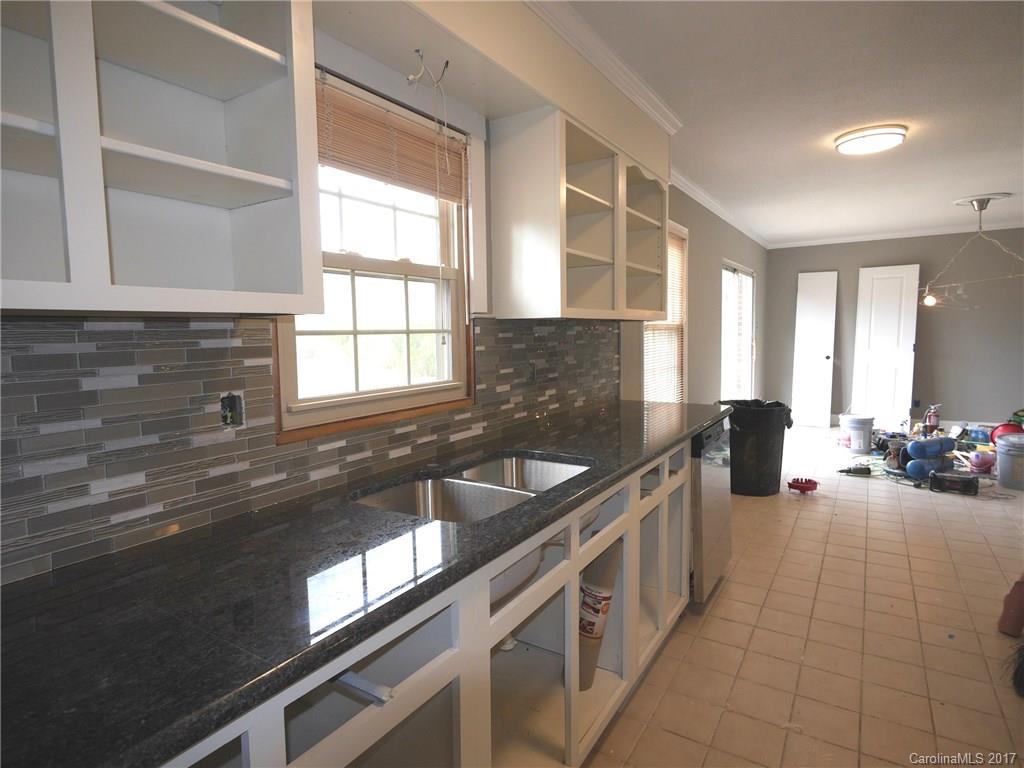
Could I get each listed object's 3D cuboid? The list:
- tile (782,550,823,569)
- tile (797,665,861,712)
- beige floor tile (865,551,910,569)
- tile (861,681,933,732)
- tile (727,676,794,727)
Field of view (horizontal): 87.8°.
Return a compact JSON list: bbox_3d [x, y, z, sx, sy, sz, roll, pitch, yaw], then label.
[{"bbox_3d":[1.693,1.022,3.101,0.200,0.010,0.200,3,7,32],"label":"tile"},{"bbox_3d":[1.190,1.141,1.996,0.200,0.010,0.200,3,7,32],"label":"tile"},{"bbox_3d":[2.167,1.017,3.077,0.200,0.010,0.200,3,7,32],"label":"beige floor tile"},{"bbox_3d":[1.366,1.149,1.897,0.200,0.010,0.200,3,7,32],"label":"tile"},{"bbox_3d":[0.904,1.159,1.933,0.200,0.010,0.200,3,7,34],"label":"tile"}]

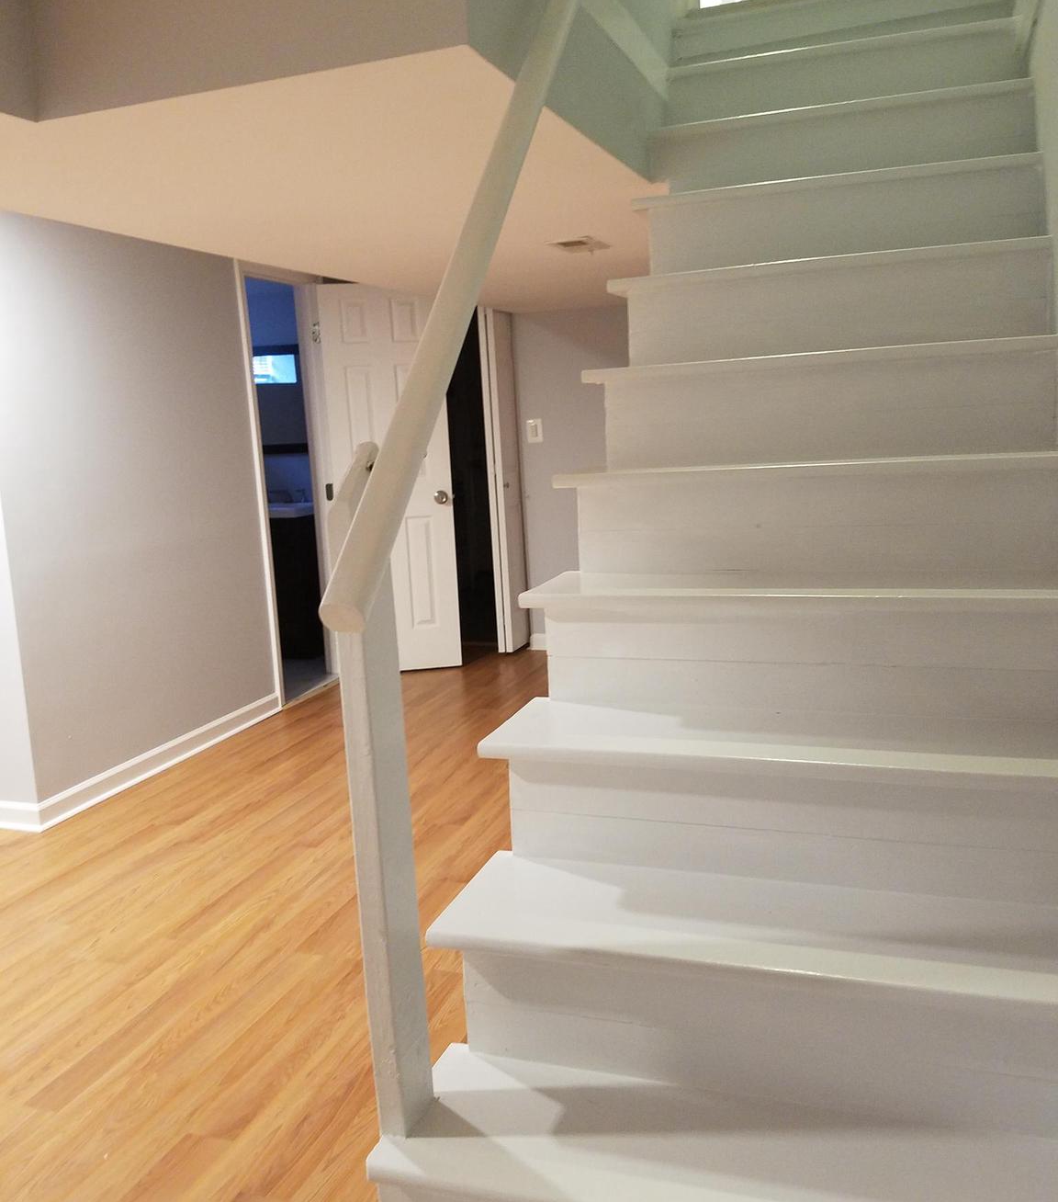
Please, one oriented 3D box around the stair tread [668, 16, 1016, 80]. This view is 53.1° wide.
[{"bbox_3d":[0.855,-1.476,2.910,0.910,0.025,0.272,1,11,20],"label":"stair tread"}]

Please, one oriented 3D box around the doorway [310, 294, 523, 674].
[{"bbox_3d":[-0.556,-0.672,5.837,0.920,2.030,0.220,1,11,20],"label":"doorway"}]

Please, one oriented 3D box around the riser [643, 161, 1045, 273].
[{"bbox_3d":[0.723,-0.875,2.523,0.880,0.188,0.022,1,11,20],"label":"riser"}]

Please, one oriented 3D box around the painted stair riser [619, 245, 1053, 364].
[{"bbox_3d":[0.650,-0.626,2.329,0.880,0.179,0.022,1,11,20],"label":"painted stair riser"}]

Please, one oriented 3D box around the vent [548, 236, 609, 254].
[{"bbox_3d":[0.182,-1.185,3.524,0.155,0.015,0.250,1,11,20],"label":"vent"}]

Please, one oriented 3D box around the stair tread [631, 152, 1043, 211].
[{"bbox_3d":[0.727,-0.990,2.574,0.910,0.025,0.272,1,11,20],"label":"stair tread"}]

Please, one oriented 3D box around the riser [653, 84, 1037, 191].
[{"bbox_3d":[0.785,-1.119,2.686,0.880,0.184,0.022,1,11,20],"label":"riser"}]

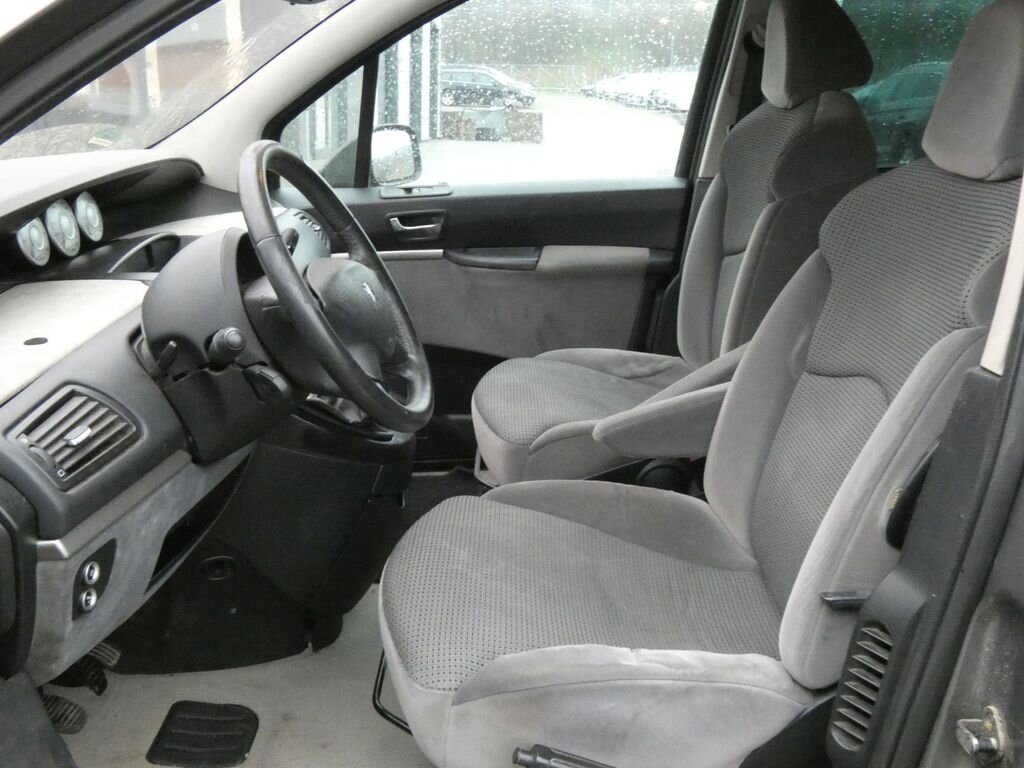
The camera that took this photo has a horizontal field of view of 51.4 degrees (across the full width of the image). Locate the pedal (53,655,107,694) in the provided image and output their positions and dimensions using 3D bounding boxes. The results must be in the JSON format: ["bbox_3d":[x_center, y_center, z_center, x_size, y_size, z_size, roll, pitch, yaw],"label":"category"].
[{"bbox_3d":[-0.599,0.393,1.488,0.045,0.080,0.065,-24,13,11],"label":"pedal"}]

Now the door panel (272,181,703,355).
[{"bbox_3d":[-0.082,-0.222,2.480,0.975,0.500,0.130,0,17,5],"label":"door panel"}]

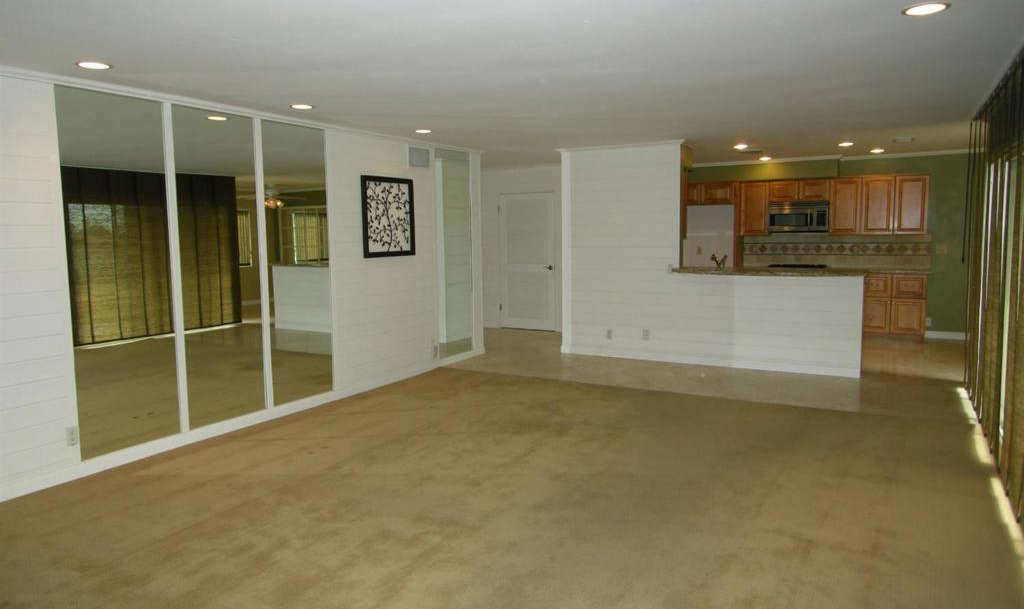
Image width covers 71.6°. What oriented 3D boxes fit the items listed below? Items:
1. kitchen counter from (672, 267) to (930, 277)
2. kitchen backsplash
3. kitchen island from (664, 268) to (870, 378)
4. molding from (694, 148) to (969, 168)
[{"bbox_3d":[3.654,-0.398,8.642,2.549,0.165,3.349,3,7,30],"label":"kitchen counter"},{"bbox_3d":[4.522,-0.739,10.024,2.430,0.483,0.037,3,7,30],"label":"kitchen backsplash"},{"bbox_3d":[2.734,0.146,7.720,1.990,1.042,0.682,3,7,30],"label":"kitchen island"},{"bbox_3d":[4.279,-1.992,9.776,3.468,0.061,0.385,3,7,30],"label":"molding"}]

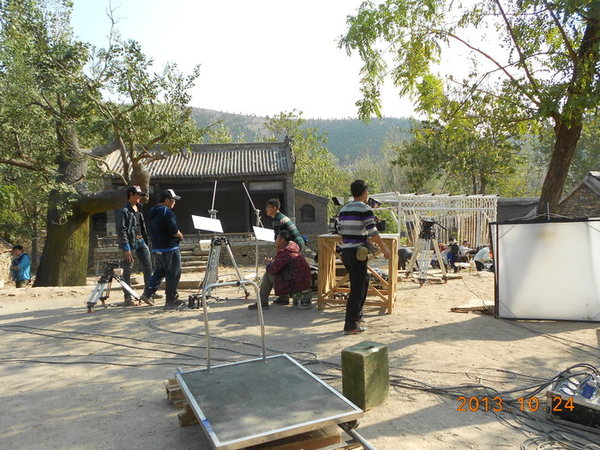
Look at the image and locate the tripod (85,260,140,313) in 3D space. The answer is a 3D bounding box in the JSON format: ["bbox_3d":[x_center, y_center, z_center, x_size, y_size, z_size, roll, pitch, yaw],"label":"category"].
[{"bbox_3d":[-2.750,0.873,6.583,0.700,0.680,0.650,-1,2,-6],"label":"tripod"}]

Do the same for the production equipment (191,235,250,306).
[{"bbox_3d":[-1.199,0.678,6.826,0.850,1.020,0.800,-1,2,-11],"label":"production equipment"}]

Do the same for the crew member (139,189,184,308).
[{"bbox_3d":[-2.045,0.336,6.683,0.480,1.730,0.500,-2,3,-40],"label":"crew member"}]

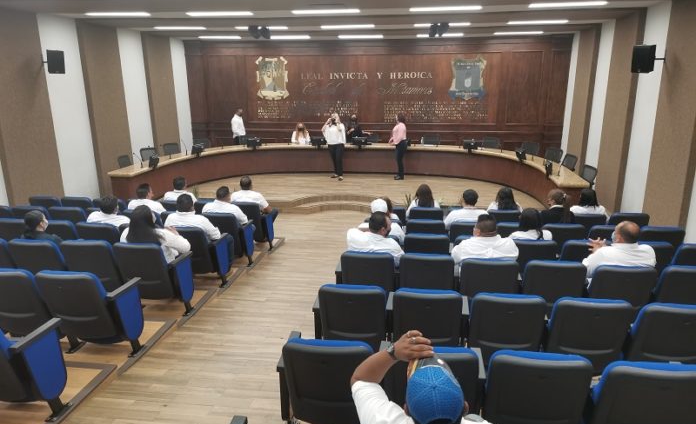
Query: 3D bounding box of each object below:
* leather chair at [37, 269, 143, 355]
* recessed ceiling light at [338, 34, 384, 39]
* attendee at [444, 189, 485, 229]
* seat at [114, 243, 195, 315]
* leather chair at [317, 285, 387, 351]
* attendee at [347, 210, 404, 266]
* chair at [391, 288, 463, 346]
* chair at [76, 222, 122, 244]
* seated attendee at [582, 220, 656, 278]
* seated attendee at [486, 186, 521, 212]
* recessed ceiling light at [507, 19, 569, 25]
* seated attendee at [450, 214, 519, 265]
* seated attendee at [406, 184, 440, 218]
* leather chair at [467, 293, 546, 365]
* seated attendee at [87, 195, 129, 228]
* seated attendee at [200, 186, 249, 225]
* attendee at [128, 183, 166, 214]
[{"bbox_3d":[-2.212,0.840,4.513,0.632,0.918,0.643,2,15,9],"label":"leather chair"},{"bbox_3d":[0.343,-4.623,13.803,1.200,0.070,0.290,2,15,9],"label":"recessed ceiling light"},{"bbox_3d":[1.618,0.285,7.460,0.520,1.254,0.780,2,16,8],"label":"attendee"},{"bbox_3d":[-2.058,0.672,5.506,0.632,0.918,0.673,2,15,9],"label":"seat"},{"bbox_3d":[0.063,0.903,4.296,0.600,0.920,0.620,2,16,8],"label":"leather chair"},{"bbox_3d":[0.307,0.524,5.294,0.612,1.244,0.780,4,16,16],"label":"attendee"},{"bbox_3d":[0.675,0.974,4.440,0.599,0.920,0.599,2,16,8],"label":"chair"},{"bbox_3d":[-3.088,0.494,6.889,0.599,0.920,0.599,2,16,8],"label":"chair"},{"bbox_3d":[2.505,0.601,4.966,0.653,1.244,0.780,-2,16,-6],"label":"seated attendee"},{"bbox_3d":[2.369,0.105,8.015,0.530,1.204,0.780,2,16,8],"label":"seated attendee"},{"bbox_3d":[3.886,-3.876,10.693,1.200,0.070,0.290,3,15,11],"label":"recessed ceiling light"},{"bbox_3d":[1.415,0.592,5.511,0.600,1.308,0.780,1,16,6],"label":"seated attendee"},{"bbox_3d":[1.145,0.138,7.903,0.479,1.234,0.755,2,15,9],"label":"seated attendee"},{"bbox_3d":[1.217,0.937,4.130,0.600,0.920,0.620,2,16,8],"label":"leather chair"},{"bbox_3d":[-3.040,0.304,6.947,0.520,1.199,0.780,2,16,8],"label":"seated attendee"},{"bbox_3d":[-1.696,0.129,7.612,0.632,1.214,0.780,3,16,13],"label":"seated attendee"},{"bbox_3d":[-2.814,0.145,7.644,0.551,1.224,0.796,3,15,12],"label":"attendee"}]

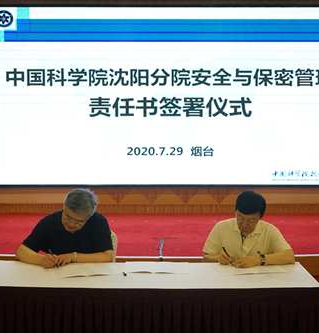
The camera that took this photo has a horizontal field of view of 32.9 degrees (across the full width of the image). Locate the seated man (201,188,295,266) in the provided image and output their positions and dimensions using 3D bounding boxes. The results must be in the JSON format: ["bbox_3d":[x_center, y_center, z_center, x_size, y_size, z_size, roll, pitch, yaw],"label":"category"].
[{"bbox_3d":[0.575,0.766,3.535,0.580,1.220,0.720,1,3,12],"label":"seated man"}]

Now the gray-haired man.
[{"bbox_3d":[-0.610,0.766,3.535,0.610,1.220,0.720,0,3,8],"label":"gray-haired man"}]

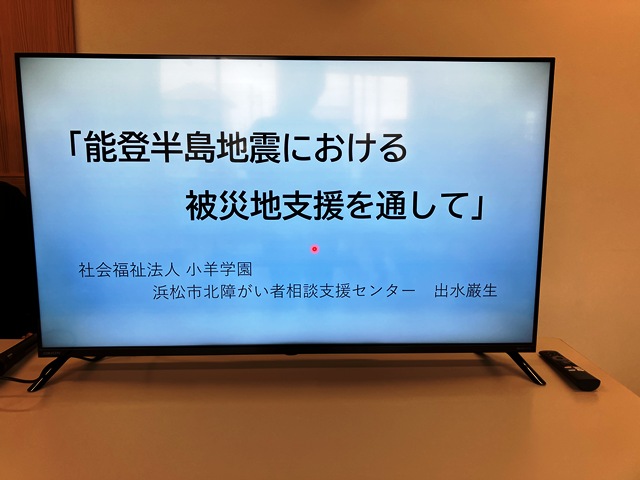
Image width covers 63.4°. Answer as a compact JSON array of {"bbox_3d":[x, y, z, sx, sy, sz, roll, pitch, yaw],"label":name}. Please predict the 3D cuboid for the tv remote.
[{"bbox_3d":[0.493,0.258,1.034,0.043,0.021,0.163,0,8,-2],"label":"tv remote"}]

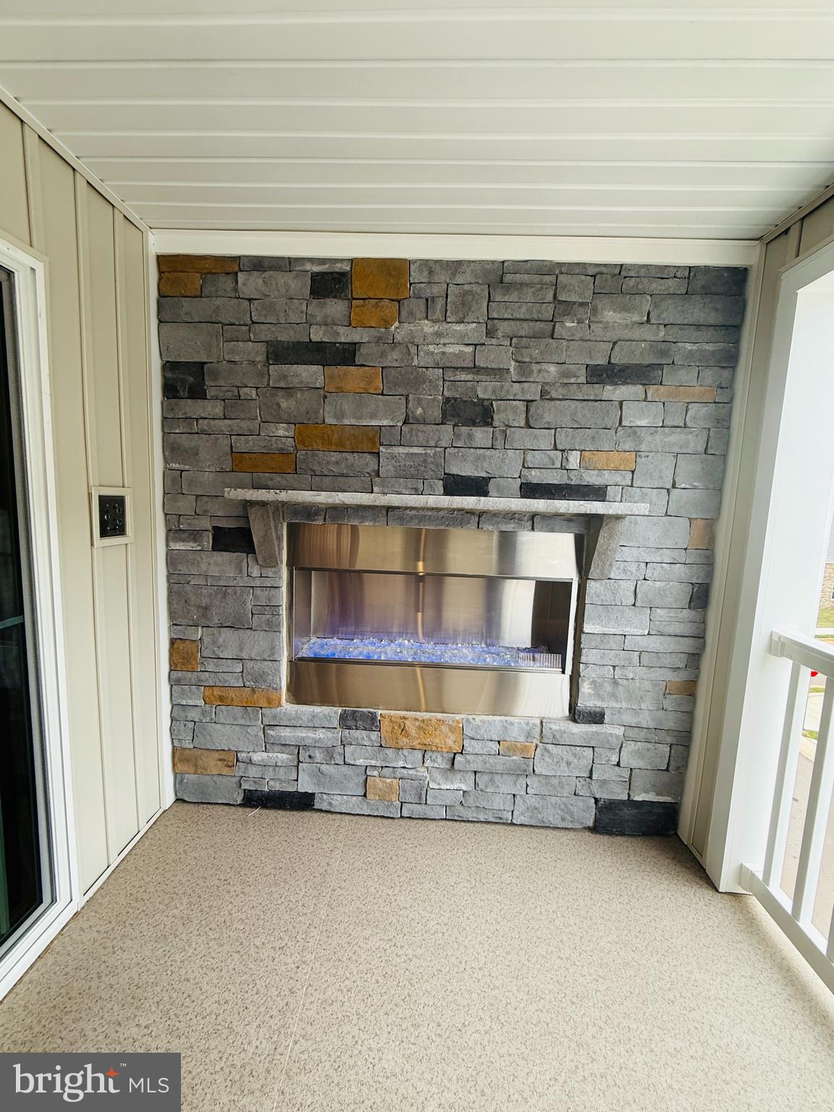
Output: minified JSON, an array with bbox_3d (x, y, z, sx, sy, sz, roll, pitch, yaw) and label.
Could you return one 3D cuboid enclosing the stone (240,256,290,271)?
[{"bbox_3d":[-0.591,-1.140,1.780,0.194,0.051,0.070,2,7,2],"label":"stone"}]

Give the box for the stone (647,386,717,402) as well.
[{"bbox_3d":[1.031,-0.636,1.778,0.271,0.059,0.060,2,7,2],"label":"stone"}]

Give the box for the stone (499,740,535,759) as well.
[{"bbox_3d":[0.435,0.835,1.974,0.149,0.067,0.070,2,7,2],"label":"stone"}]

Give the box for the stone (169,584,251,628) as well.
[{"bbox_3d":[-0.878,0.211,1.953,0.356,0.179,0.070,2,7,2],"label":"stone"}]

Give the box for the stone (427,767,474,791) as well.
[{"bbox_3d":[0.154,0.978,2.003,0.202,0.097,0.070,2,7,2],"label":"stone"}]

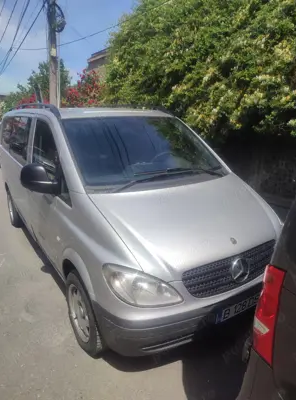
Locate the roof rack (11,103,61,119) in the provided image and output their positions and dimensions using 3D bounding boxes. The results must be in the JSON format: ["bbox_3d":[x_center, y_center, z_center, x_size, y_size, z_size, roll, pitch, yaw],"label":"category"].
[{"bbox_3d":[-1.526,-1.116,3.667,0.090,0.140,2.700,-10,19,-32],"label":"roof rack"}]

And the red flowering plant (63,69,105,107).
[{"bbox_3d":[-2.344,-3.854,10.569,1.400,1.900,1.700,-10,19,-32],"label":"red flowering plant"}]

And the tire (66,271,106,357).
[{"bbox_3d":[-0.454,0.891,2.312,0.210,0.665,0.665,-10,19,-32],"label":"tire"}]

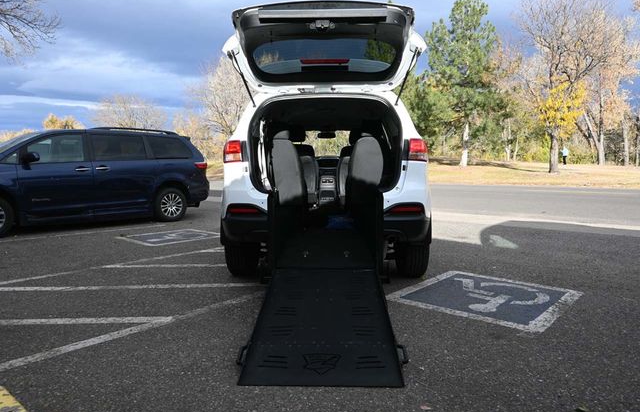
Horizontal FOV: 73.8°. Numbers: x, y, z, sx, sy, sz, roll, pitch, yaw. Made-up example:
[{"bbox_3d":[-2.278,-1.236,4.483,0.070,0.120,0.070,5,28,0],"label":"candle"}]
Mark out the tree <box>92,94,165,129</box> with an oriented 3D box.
[{"bbox_3d":[-20.970,-8.186,47.383,7.700,8.010,7.400,0,6,0],"label":"tree"}]

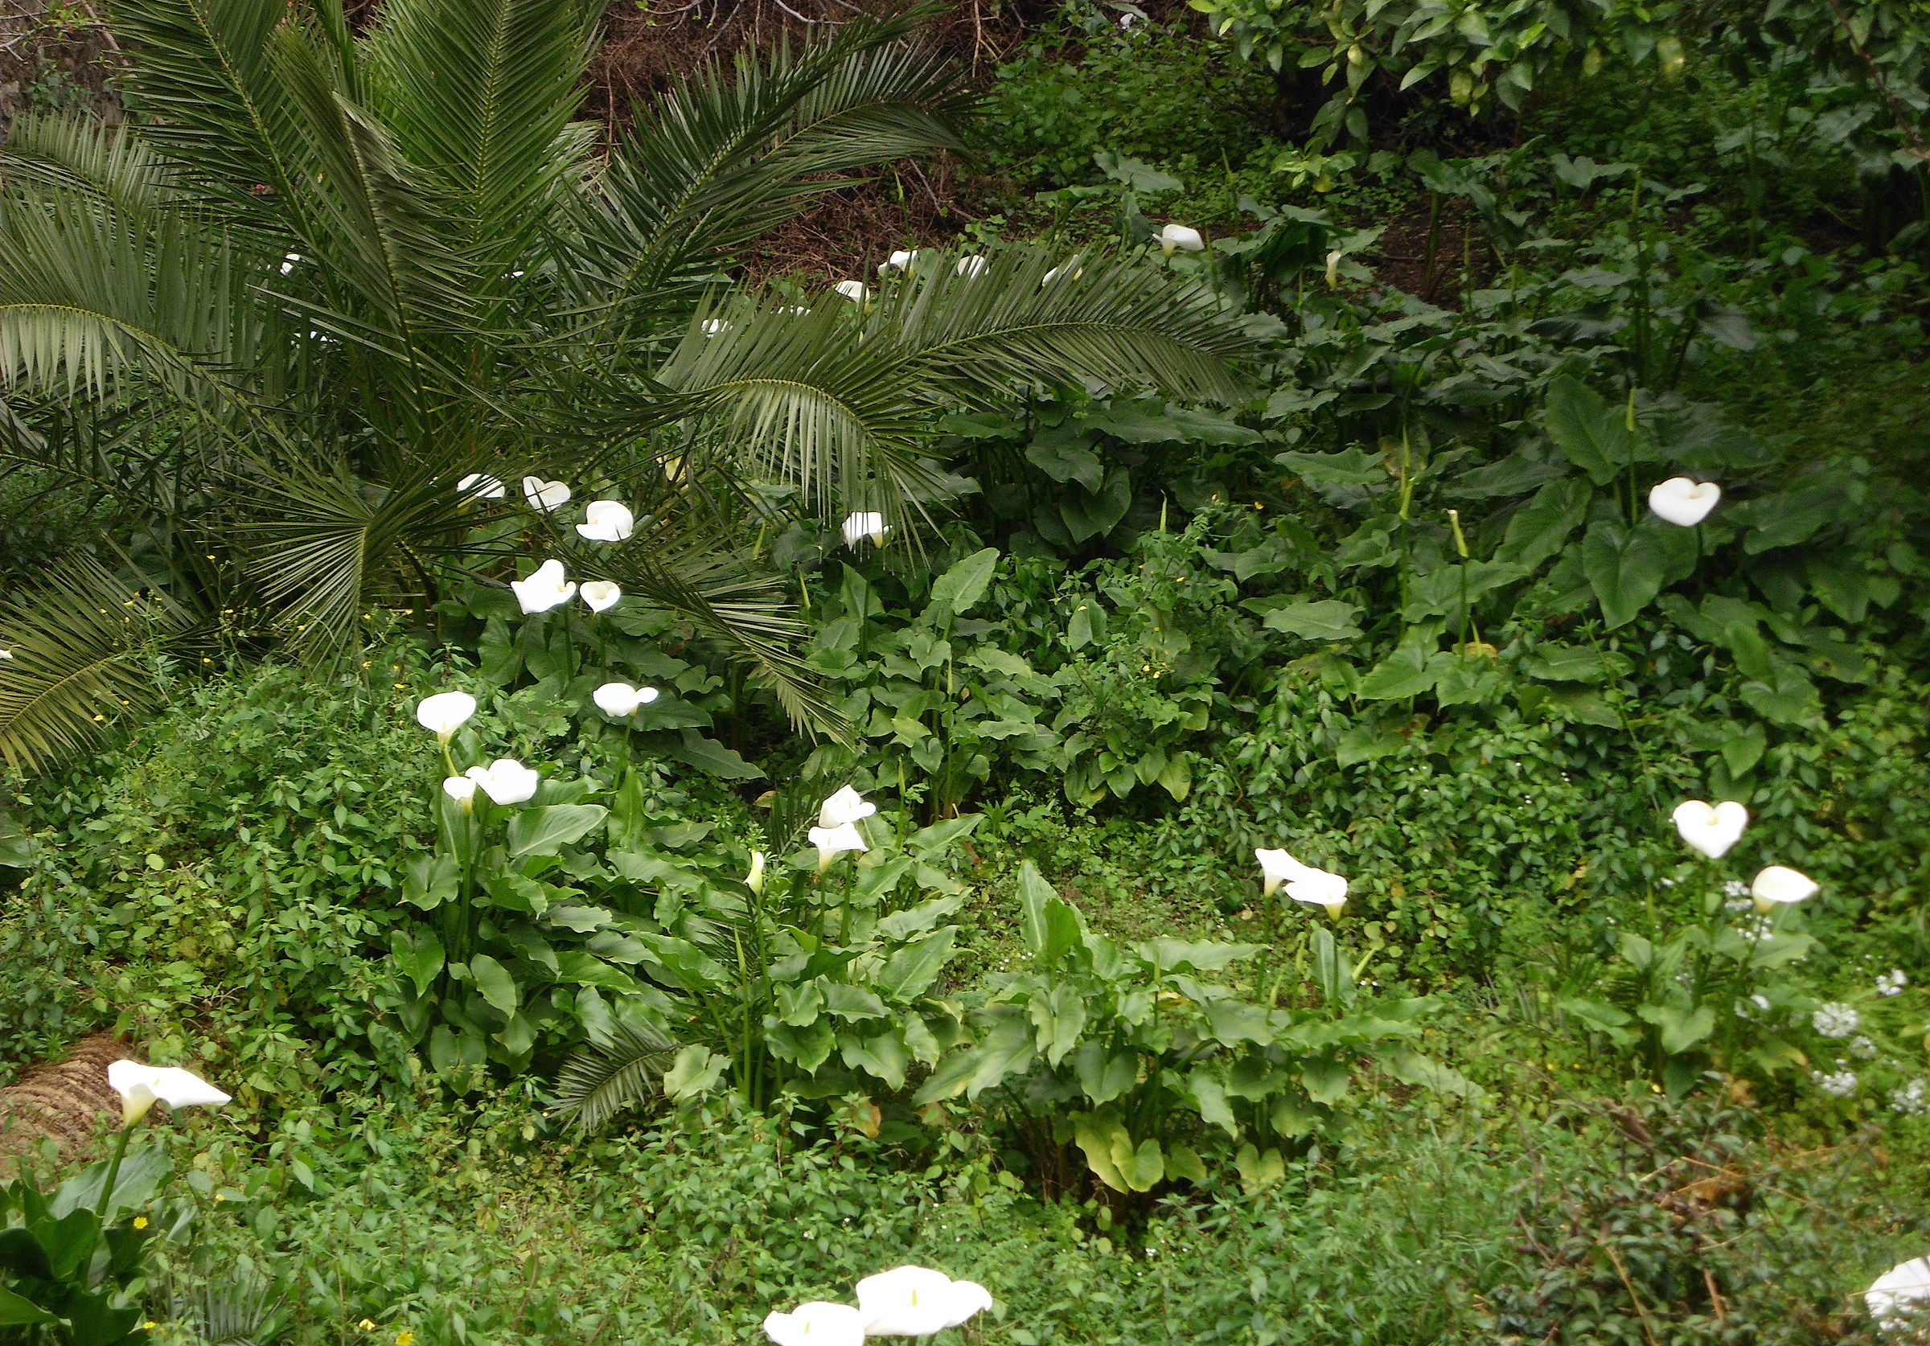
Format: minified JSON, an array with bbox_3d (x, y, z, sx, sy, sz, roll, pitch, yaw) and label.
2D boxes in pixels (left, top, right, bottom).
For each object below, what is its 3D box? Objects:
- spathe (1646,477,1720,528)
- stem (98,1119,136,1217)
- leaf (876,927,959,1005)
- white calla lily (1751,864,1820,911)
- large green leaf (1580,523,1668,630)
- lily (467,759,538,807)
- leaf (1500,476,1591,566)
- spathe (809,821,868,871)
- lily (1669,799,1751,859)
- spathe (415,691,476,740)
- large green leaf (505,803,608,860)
[{"bbox_3d":[1.544,-0.365,10.400,0.152,0.088,0.120,2,12,10],"label":"spathe"},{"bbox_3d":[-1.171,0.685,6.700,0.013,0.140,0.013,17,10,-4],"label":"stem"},{"bbox_3d":[-0.088,0.541,9.000,0.150,0.115,0.120,-4,13,-20],"label":"leaf"},{"bbox_3d":[1.573,0.412,9.300,0.120,0.080,0.110,8,15,34],"label":"white calla lily"},{"bbox_3d":[1.442,-0.214,10.600,0.190,0.215,0.110,-2,12,-10],"label":"large green leaf"},{"bbox_3d":[-0.916,0.216,9.600,0.145,0.080,0.120,-4,13,-20],"label":"lily"},{"bbox_3d":[1.286,-0.329,10.800,0.200,0.175,0.120,4,13,20],"label":"leaf"},{"bbox_3d":[-0.243,0.333,9.300,0.110,0.085,0.120,-10,16,-39],"label":"spathe"},{"bbox_3d":[1.431,0.301,9.300,0.145,0.095,0.120,0,12,0],"label":"lily"},{"bbox_3d":[-1.036,0.089,9.700,0.120,0.090,0.110,0,12,0],"label":"spathe"},{"bbox_3d":[-0.816,0.317,9.700,0.208,0.090,0.130,-3,12,-15],"label":"large green leaf"}]

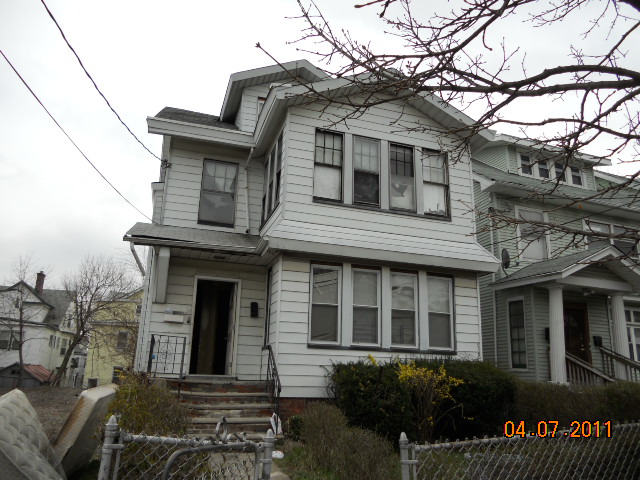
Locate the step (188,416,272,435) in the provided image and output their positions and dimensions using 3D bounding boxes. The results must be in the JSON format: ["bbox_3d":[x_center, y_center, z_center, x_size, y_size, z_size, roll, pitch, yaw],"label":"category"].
[{"bbox_3d":[-1.503,3.054,8.216,1.620,0.205,0.320,6,-16,-17],"label":"step"}]

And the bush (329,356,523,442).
[{"bbox_3d":[1.823,2.944,9.135,3.420,1.360,1.400,6,-16,-17],"label":"bush"}]

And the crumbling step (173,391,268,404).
[{"bbox_3d":[-1.741,2.814,8.851,1.790,0.200,0.320,6,-16,-17],"label":"crumbling step"}]

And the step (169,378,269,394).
[{"bbox_3d":[-1.834,2.707,9.191,1.890,0.200,0.350,6,-16,-17],"label":"step"}]

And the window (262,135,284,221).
[{"bbox_3d":[-1.161,-1.421,12.000,0.140,1.780,2.000,6,-16,-17],"label":"window"}]

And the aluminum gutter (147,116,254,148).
[{"bbox_3d":[-2.911,-2.630,12.404,2.580,0.380,0.180,6,-16,-17],"label":"aluminum gutter"}]

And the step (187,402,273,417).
[{"bbox_3d":[-1.610,2.934,8.538,1.700,0.200,0.320,6,-16,-17],"label":"step"}]

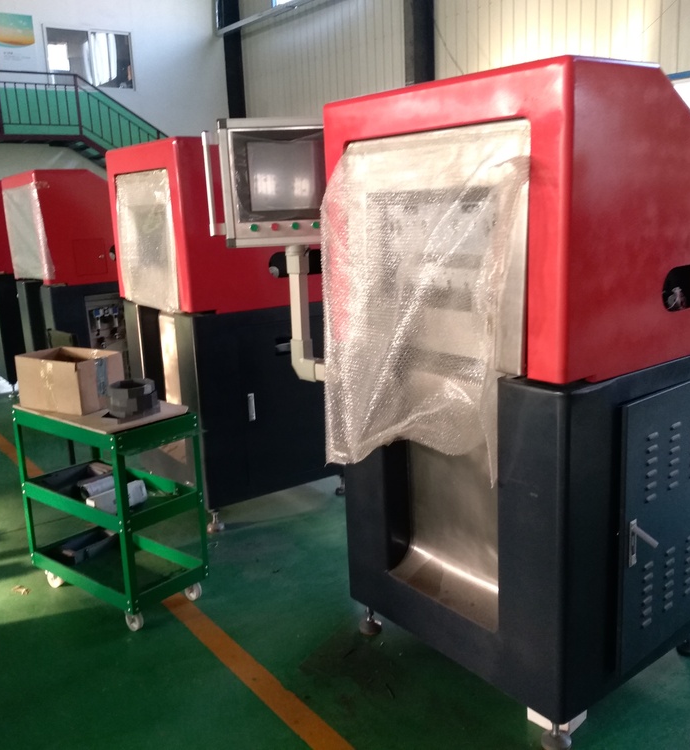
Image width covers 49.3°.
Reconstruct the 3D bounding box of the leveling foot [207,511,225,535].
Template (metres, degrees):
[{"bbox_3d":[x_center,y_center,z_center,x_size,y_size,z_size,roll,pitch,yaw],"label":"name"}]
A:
[{"bbox_3d":[-0.583,0.657,3.382,0.080,0.094,0.080,-3,13,1],"label":"leveling foot"}]

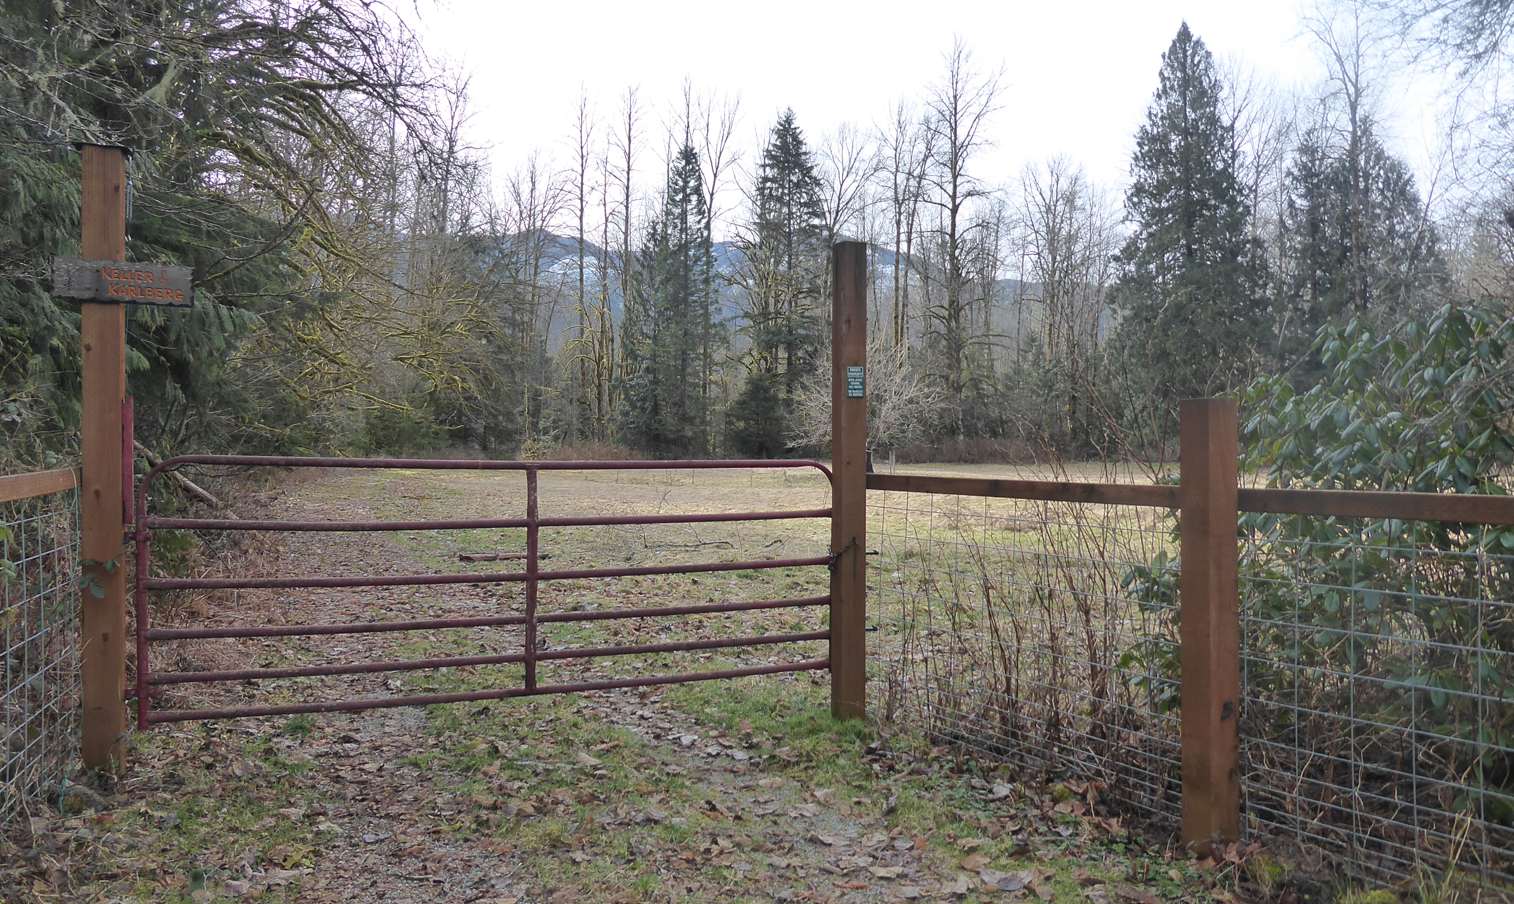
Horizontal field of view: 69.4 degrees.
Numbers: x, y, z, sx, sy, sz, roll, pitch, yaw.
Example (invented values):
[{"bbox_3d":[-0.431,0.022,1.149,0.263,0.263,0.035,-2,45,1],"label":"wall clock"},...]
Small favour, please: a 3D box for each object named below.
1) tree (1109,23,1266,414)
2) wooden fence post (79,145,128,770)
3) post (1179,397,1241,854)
[{"bbox_3d":[29.139,-14.289,74.000,10.647,29.459,10.647,0,0,0],"label":"tree"},{"bbox_3d":[-2.834,0.031,4.750,0.145,2.695,0.145,0,0,-22],"label":"wooden fence post"},{"bbox_3d":[1.737,0.656,4.200,0.145,1.712,0.145,0,0,-22],"label":"post"}]

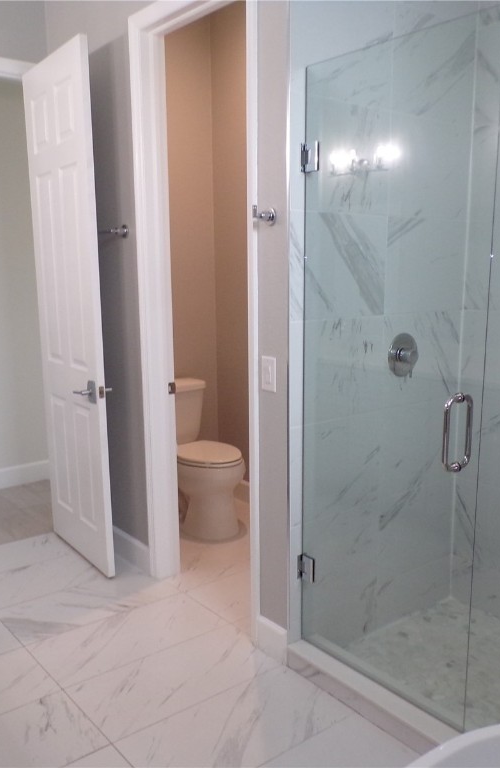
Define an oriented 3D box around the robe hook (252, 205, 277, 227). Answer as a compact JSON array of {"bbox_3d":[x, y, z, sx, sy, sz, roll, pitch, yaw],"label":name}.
[{"bbox_3d":[0.048,-0.582,2.460,0.078,0.070,0.060,-9,13,-38],"label":"robe hook"}]

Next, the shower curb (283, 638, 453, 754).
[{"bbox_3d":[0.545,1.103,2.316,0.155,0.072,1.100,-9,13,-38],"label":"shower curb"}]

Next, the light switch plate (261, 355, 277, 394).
[{"bbox_3d":[0.067,-0.036,2.596,0.008,0.124,0.079,-9,13,-38],"label":"light switch plate"}]

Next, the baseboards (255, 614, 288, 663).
[{"bbox_3d":[0.093,0.991,2.758,0.015,0.142,0.172,-9,13,-38],"label":"baseboards"}]

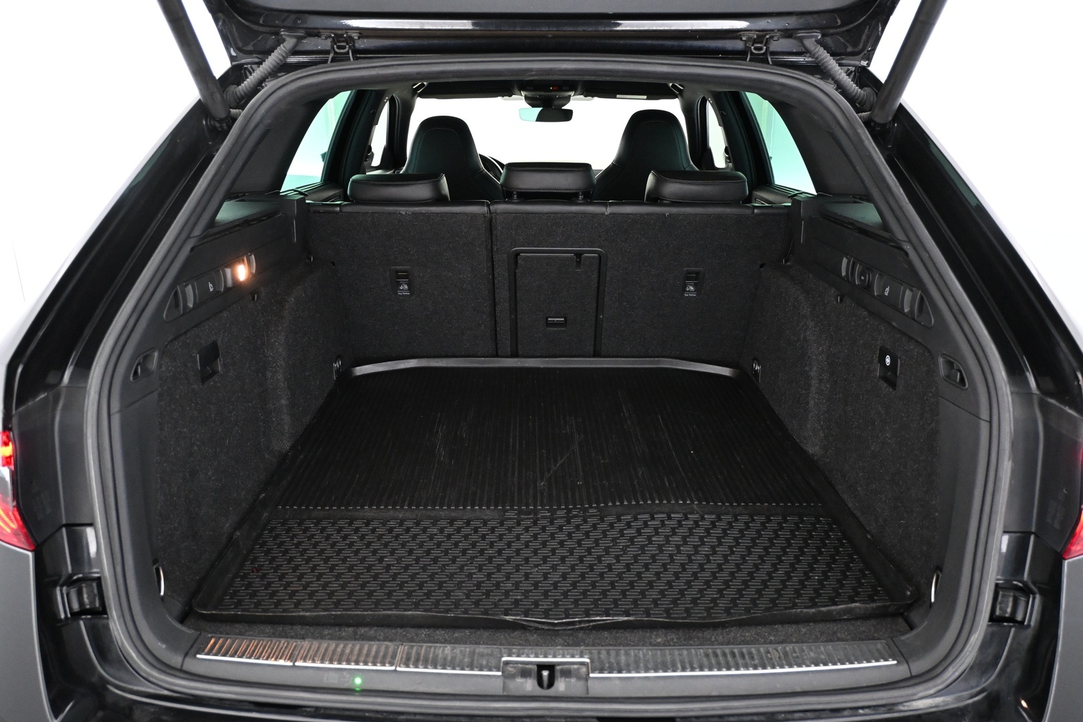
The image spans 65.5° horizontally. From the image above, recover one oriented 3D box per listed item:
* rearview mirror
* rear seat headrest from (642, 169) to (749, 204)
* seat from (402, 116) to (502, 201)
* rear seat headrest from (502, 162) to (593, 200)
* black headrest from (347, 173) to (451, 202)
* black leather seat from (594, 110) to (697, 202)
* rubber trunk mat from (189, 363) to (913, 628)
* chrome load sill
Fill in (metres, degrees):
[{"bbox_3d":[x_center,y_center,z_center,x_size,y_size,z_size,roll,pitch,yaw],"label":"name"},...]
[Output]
[{"bbox_3d":[0.020,-1.070,3.660,0.240,0.067,0.045,4,18,12],"label":"rearview mirror"},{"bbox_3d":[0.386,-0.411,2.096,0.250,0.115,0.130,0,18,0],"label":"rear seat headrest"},{"bbox_3d":[-0.345,-0.515,3.471,0.540,0.960,0.800,0,18,0],"label":"seat"},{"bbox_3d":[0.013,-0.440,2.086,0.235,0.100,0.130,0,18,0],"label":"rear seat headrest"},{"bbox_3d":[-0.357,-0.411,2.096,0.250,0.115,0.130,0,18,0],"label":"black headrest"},{"bbox_3d":[0.393,-0.529,3.466,0.540,0.960,0.800,0,18,0],"label":"black leather seat"},{"bbox_3d":[0.016,0.172,1.716,1.010,0.040,1.120,0,18,-1],"label":"rubber trunk mat"},{"bbox_3d":[0.007,0.406,1.112,0.930,0.045,0.100,0,18,0],"label":"chrome load sill"}]

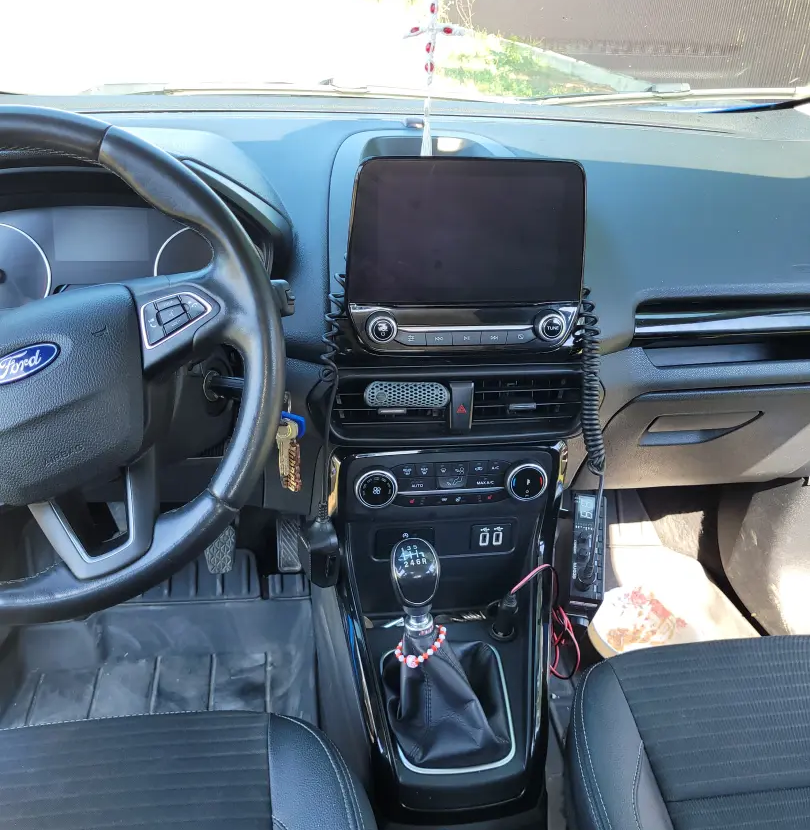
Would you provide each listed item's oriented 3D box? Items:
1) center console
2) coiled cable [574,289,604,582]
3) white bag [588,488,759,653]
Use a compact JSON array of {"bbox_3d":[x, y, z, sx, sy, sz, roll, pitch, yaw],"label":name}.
[{"bbox_3d":[0.053,0.076,0.790,0.260,0.630,0.280,-2,28,-9],"label":"center console"},{"bbox_3d":[0.196,0.037,0.877,0.050,0.340,0.080,-2,28,-9],"label":"coiled cable"},{"bbox_3d":[0.419,0.258,1.301,0.250,0.150,0.280,-1,28,-7],"label":"white bag"}]

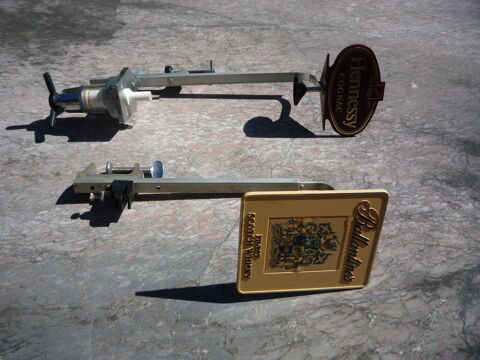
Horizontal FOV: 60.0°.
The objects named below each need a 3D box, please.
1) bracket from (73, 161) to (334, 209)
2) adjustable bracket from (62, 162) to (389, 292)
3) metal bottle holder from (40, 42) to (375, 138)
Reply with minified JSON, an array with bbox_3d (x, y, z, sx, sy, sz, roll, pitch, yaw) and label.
[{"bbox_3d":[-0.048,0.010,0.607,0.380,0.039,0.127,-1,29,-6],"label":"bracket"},{"bbox_3d":[-0.039,0.028,0.568,0.393,0.147,0.215,-1,29,-6],"label":"adjustable bracket"},{"bbox_3d":[-0.041,-0.156,0.685,0.533,0.149,0.147,-1,33,2],"label":"metal bottle holder"}]

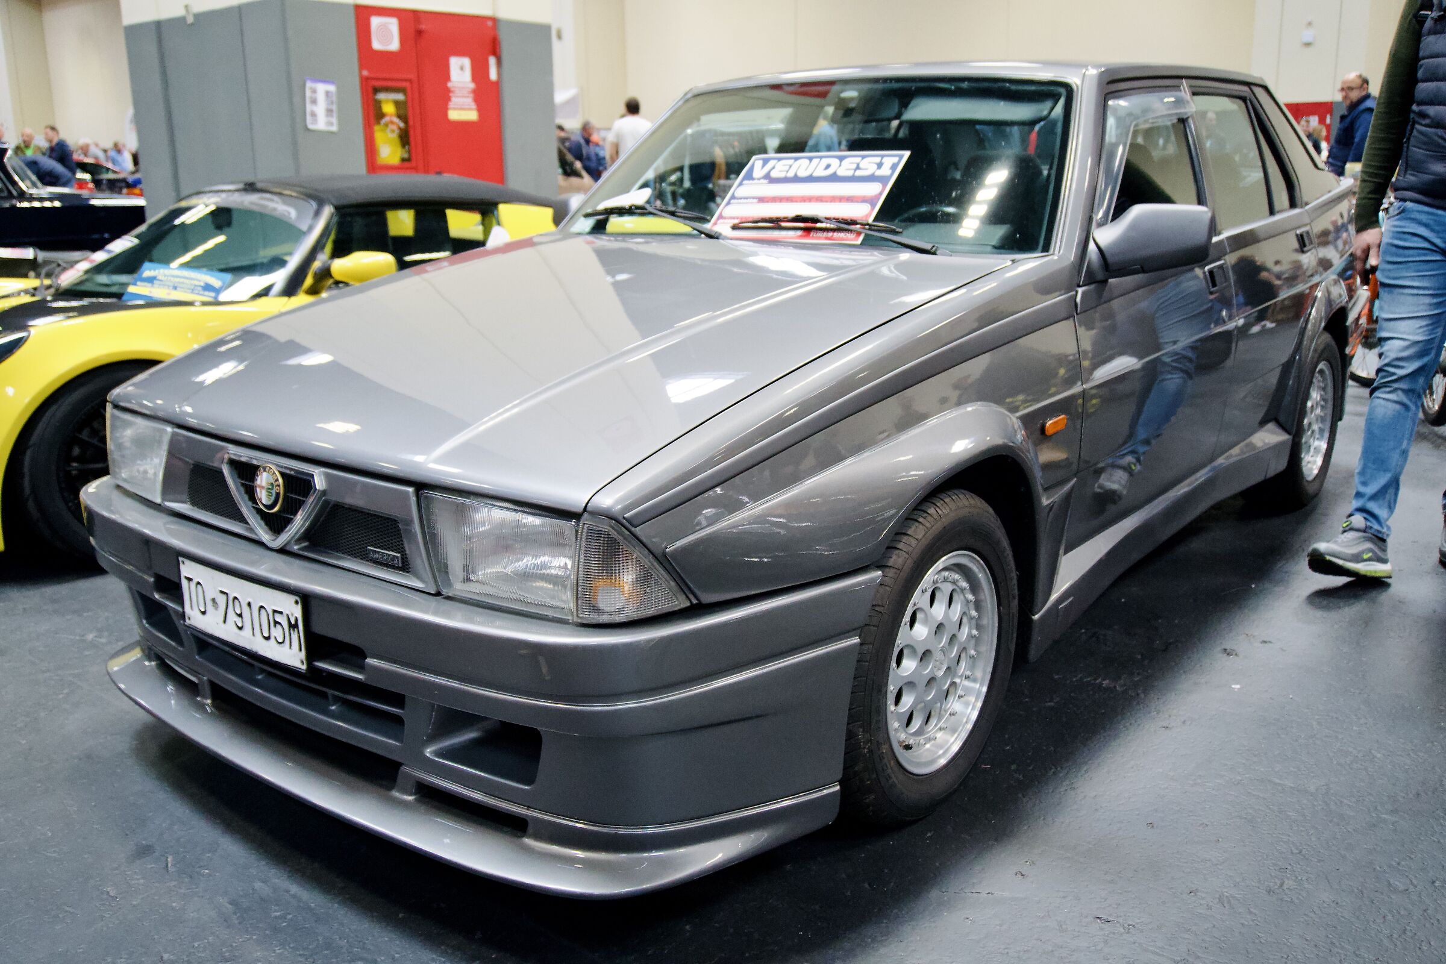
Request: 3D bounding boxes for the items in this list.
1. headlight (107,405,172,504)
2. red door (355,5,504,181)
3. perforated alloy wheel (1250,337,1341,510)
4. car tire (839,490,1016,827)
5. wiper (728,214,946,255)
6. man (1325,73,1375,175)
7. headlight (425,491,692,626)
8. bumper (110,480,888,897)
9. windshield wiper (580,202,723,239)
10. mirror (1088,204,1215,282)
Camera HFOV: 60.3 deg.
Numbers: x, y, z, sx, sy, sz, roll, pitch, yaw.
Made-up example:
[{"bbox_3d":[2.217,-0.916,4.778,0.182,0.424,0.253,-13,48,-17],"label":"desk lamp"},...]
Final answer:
[{"bbox_3d":[-1.085,-0.058,2.346,0.390,0.155,0.145,11,18,37],"label":"headlight"},{"bbox_3d":[-1.931,-2.068,8.481,0.080,2.130,1.060,11,19,39],"label":"red door"},{"bbox_3d":[1.874,-0.212,4.142,0.198,0.584,0.584,11,18,37],"label":"perforated alloy wheel"},{"bbox_3d":[0.318,0.305,2.241,0.198,0.584,0.584,11,18,37],"label":"car tire"},{"bbox_3d":[0.238,-0.531,2.686,0.562,0.067,0.100,11,18,37],"label":"wiper"},{"bbox_3d":[4.319,-1.957,8.738,0.380,1.740,0.520,-9,16,-29],"label":"man"},{"bbox_3d":[-0.235,0.100,1.698,0.390,0.155,0.145,11,18,37],"label":"headlight"},{"bbox_3d":[-0.583,0.263,2.182,1.640,0.440,0.585,11,18,37],"label":"bumper"},{"bbox_3d":[-0.181,-0.630,3.033,0.090,0.070,0.520,-14,20,-42],"label":"windshield wiper"},{"bbox_3d":[0.799,-0.455,2.343,0.200,0.135,0.140,11,18,37],"label":"mirror"}]

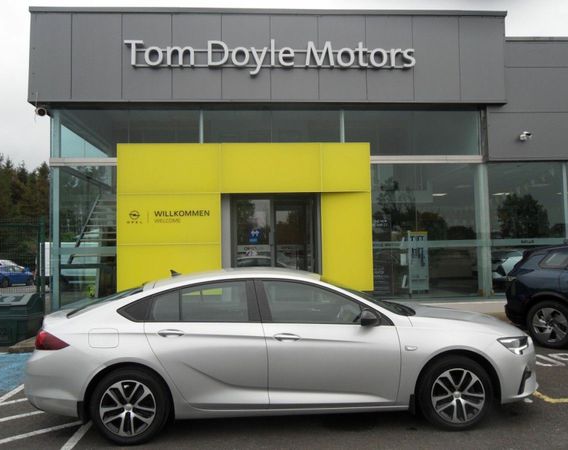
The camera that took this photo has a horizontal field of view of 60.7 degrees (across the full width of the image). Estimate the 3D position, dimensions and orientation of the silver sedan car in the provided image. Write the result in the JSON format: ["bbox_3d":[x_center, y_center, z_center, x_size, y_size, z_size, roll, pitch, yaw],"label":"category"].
[{"bbox_3d":[-0.025,1.161,5.078,4.900,1.455,1.920,-1,-3,-4],"label":"silver sedan car"}]

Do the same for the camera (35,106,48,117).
[{"bbox_3d":[-5.859,-2.747,11.725,0.220,0.200,0.280,1,6,-27],"label":"camera"}]

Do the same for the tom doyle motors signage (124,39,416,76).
[{"bbox_3d":[-0.275,-4.018,11.676,6.972,0.907,0.180,-1,-3,-3],"label":"tom doyle motors signage"}]

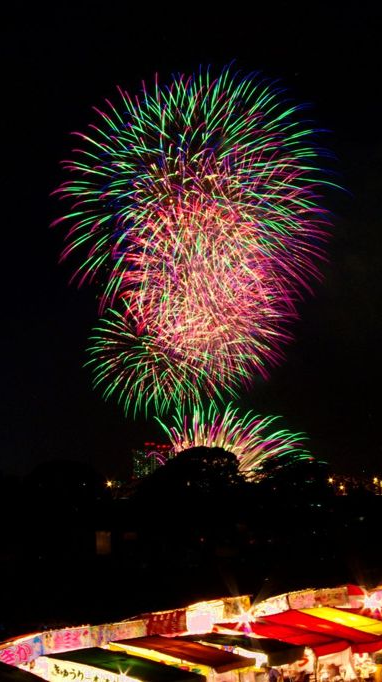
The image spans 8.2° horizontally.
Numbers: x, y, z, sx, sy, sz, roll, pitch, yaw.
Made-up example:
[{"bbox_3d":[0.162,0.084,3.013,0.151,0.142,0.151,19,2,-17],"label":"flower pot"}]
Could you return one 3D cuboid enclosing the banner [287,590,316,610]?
[{"bbox_3d":[3.982,9.351,96.313,0.120,0.650,3.400,-1,-3,20],"label":"banner"}]

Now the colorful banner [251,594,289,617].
[{"bbox_3d":[2.768,9.227,93.067,0.120,0.620,3.600,-1,-3,18],"label":"colorful banner"}]

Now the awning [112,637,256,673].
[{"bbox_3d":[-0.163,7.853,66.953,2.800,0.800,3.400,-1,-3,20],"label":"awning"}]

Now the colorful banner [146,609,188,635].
[{"bbox_3d":[-0.766,8.791,83.614,0.120,0.680,3.600,-1,-3,20],"label":"colorful banner"}]

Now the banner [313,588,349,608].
[{"bbox_3d":[5.240,9.566,99.678,0.120,0.650,3.800,-1,-3,20],"label":"banner"}]

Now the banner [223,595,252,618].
[{"bbox_3d":[1.563,8.941,89.844,0.120,0.680,3.000,-1,-3,20],"label":"banner"}]

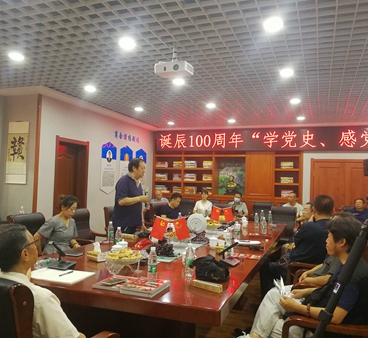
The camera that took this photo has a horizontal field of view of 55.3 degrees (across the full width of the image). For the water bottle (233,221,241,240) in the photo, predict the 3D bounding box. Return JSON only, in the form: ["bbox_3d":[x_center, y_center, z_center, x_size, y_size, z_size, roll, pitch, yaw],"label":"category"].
[{"bbox_3d":[0.630,0.717,4.090,0.064,0.225,0.064,1,-2,21],"label":"water bottle"}]

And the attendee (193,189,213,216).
[{"bbox_3d":[0.419,1.079,7.408,0.460,1.260,0.750,1,-2,13],"label":"attendee"}]

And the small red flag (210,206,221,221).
[{"bbox_3d":[0.449,0.632,4.955,0.140,0.205,0.040,1,-2,21],"label":"small red flag"}]

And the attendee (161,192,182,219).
[{"bbox_3d":[-0.162,1.028,6.079,0.750,1.220,0.500,1,-3,31],"label":"attendee"}]

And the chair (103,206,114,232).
[{"bbox_3d":[-0.848,1.071,5.452,0.650,1.040,0.600,1,-2,23],"label":"chair"}]

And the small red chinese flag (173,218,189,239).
[{"bbox_3d":[-0.025,0.612,3.550,0.140,0.220,0.030,-14,-5,11],"label":"small red chinese flag"}]

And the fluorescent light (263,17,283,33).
[{"bbox_3d":[0.818,-1.317,3.208,0.175,0.050,0.175,0,-3,21],"label":"fluorescent light"}]

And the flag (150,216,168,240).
[{"bbox_3d":[-0.248,0.604,3.550,0.130,0.220,0.030,15,0,11],"label":"flag"}]

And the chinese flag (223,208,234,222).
[{"bbox_3d":[0.697,0.722,5.450,0.135,0.215,0.030,-14,-5,11],"label":"chinese flag"}]

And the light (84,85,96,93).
[{"bbox_3d":[-1.503,-1.293,5.646,0.175,0.050,0.175,1,-2,21],"label":"light"}]

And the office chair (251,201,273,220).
[{"bbox_3d":[1.579,1.218,7.111,0.600,1.040,0.650,1,-2,21],"label":"office chair"}]

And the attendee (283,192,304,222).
[{"bbox_3d":[2.209,1.129,7.150,0.520,1.270,0.750,0,-3,25],"label":"attendee"}]

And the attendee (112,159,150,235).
[{"bbox_3d":[-0.734,0.713,4.760,0.480,1.710,0.500,1,-2,21],"label":"attendee"}]

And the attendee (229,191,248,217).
[{"bbox_3d":[1.117,1.115,7.200,0.520,1.260,0.750,0,-3,16],"label":"attendee"}]

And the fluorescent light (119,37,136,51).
[{"bbox_3d":[-0.596,-1.324,3.704,0.175,0.050,0.175,0,-3,21],"label":"fluorescent light"}]

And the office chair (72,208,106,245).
[{"bbox_3d":[-1.158,1.018,4.351,0.650,1.040,0.600,1,-2,28],"label":"office chair"}]

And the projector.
[{"bbox_3d":[-0.099,-1.030,3.650,0.330,0.095,0.240,-1,0,19],"label":"projector"}]

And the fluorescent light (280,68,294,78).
[{"bbox_3d":[1.327,-1.238,4.525,0.175,0.050,0.175,1,-2,21],"label":"fluorescent light"}]

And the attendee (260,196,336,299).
[{"bbox_3d":[1.161,0.925,3.500,0.800,1.310,0.560,-1,-3,37],"label":"attendee"}]

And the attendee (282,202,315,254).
[{"bbox_3d":[1.429,1.030,4.500,0.780,1.200,0.550,1,-3,9],"label":"attendee"}]

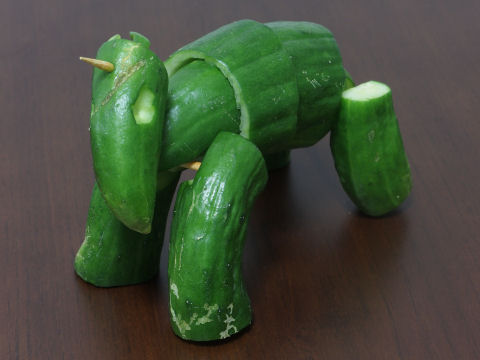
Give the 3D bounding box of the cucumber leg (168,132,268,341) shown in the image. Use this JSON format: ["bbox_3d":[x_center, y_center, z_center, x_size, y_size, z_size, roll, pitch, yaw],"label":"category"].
[{"bbox_3d":[-0.006,0.019,0.587,0.035,0.079,0.035,21,27,31],"label":"cucumber leg"}]

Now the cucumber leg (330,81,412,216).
[{"bbox_3d":[0.057,-0.013,0.668,0.034,0.058,0.034,-4,28,2],"label":"cucumber leg"}]

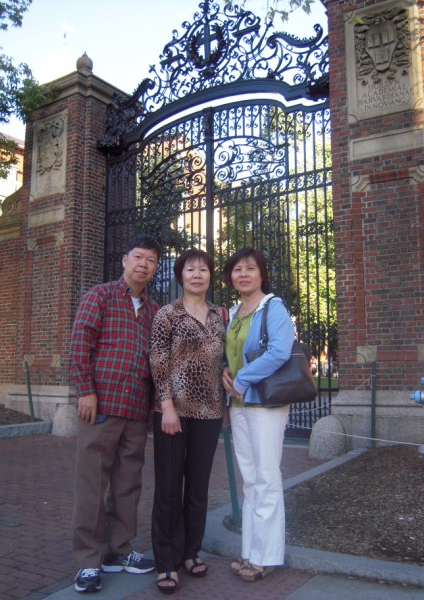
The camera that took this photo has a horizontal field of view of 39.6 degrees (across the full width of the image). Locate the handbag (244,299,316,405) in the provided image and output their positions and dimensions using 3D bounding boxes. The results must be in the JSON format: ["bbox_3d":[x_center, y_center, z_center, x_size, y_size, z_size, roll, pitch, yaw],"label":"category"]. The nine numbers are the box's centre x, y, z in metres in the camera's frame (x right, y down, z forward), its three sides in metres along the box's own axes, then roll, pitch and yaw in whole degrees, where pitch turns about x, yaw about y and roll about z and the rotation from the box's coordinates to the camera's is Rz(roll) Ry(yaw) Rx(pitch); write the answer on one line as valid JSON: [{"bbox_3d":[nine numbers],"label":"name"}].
[{"bbox_3d":[0.335,0.259,2.902,0.340,0.520,0.150,4,-9,-25],"label":"handbag"}]

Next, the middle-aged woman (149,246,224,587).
[{"bbox_3d":[-0.115,0.519,2.886,0.440,1.570,0.360,2,-8,-12],"label":"middle-aged woman"}]

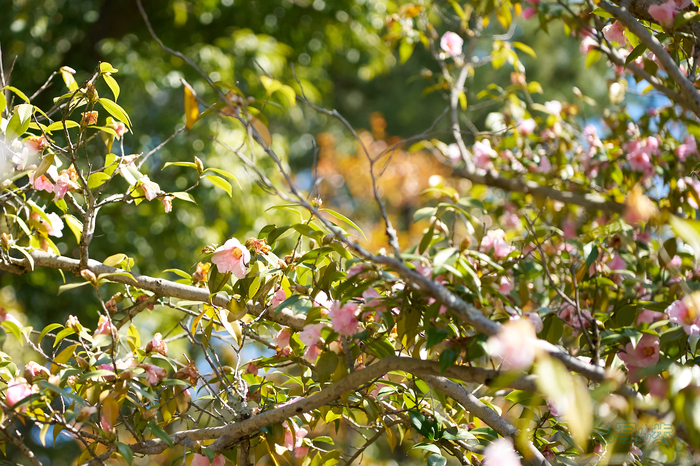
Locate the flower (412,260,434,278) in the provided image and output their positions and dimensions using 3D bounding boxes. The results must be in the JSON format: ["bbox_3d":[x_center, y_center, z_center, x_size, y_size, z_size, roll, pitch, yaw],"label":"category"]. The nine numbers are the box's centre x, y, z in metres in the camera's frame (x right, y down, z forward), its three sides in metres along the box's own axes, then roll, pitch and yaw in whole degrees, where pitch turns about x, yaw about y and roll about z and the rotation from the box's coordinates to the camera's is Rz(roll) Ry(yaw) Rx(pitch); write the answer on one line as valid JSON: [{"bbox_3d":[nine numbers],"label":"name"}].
[{"bbox_3d":[0.142,0.073,3.800,0.043,0.040,0.038,-1,-7,6],"label":"flower"}]

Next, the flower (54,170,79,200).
[{"bbox_3d":[-0.460,-0.077,3.150,0.036,0.038,0.042,-6,33,48],"label":"flower"}]

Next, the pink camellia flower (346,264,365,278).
[{"bbox_3d":[0.010,0.064,3.250,0.034,0.027,0.029,-25,8,-31],"label":"pink camellia flower"}]

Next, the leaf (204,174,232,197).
[{"bbox_3d":[-0.237,-0.086,3.500,0.062,0.022,0.016,38,-41,6],"label":"leaf"}]

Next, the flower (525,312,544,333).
[{"bbox_3d":[0.297,0.145,3.150,0.045,0.045,0.038,-3,-7,25],"label":"flower"}]

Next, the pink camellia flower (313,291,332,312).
[{"bbox_3d":[-0.046,0.115,3.250,0.037,0.038,0.034,-3,2,24],"label":"pink camellia flower"}]

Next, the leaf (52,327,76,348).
[{"bbox_3d":[-0.432,0.160,2.950,0.048,0.020,0.014,-34,-36,0],"label":"leaf"}]

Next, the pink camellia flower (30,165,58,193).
[{"bbox_3d":[-0.464,-0.083,2.950,0.046,0.044,0.037,1,-7,-6],"label":"pink camellia flower"}]

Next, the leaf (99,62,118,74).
[{"bbox_3d":[-0.360,-0.245,2.900,0.031,0.019,0.018,1,0,-11],"label":"leaf"}]

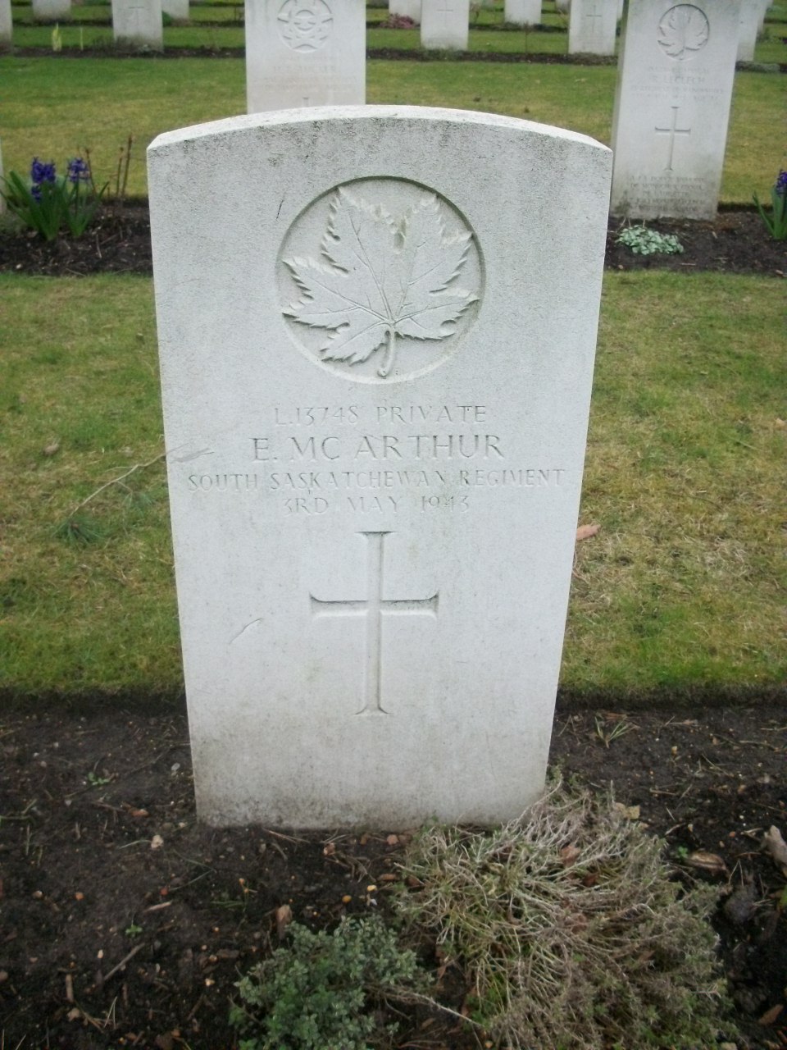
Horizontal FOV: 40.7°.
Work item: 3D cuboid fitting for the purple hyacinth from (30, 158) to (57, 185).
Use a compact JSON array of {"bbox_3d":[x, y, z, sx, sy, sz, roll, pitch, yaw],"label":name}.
[{"bbox_3d":[-1.047,-1.057,3.170,0.075,0.078,0.068,-1,27,-5],"label":"purple hyacinth"}]

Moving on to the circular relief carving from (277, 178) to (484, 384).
[{"bbox_3d":[-0.011,-0.205,0.894,0.175,0.176,0.018,-1,27,-5],"label":"circular relief carving"}]

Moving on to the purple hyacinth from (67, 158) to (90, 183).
[{"bbox_3d":[-0.948,-1.064,3.190,0.064,0.077,0.062,-1,27,-5],"label":"purple hyacinth"}]

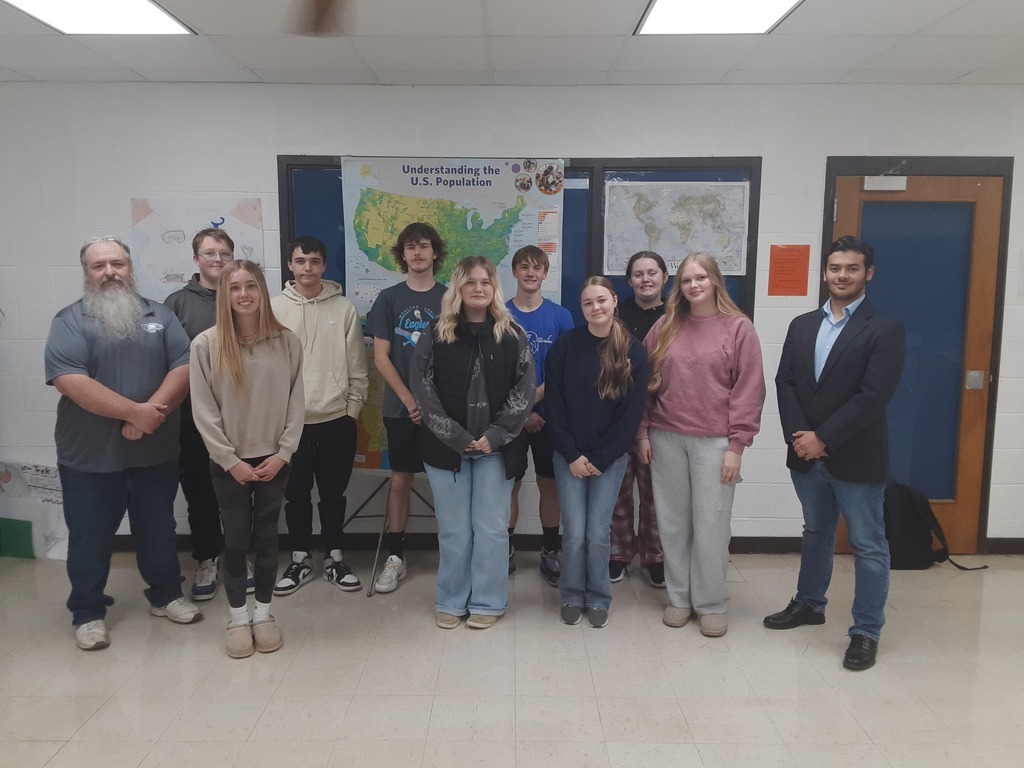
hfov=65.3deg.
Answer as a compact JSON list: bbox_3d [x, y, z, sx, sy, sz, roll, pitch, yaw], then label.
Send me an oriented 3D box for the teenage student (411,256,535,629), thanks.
[{"bbox_3d":[-0.177,0.257,3.700,0.560,1.665,0.380,0,7,-4],"label":"teenage student"}]

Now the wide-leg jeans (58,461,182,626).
[{"bbox_3d":[-1.748,0.614,3.601,0.520,0.870,0.400,-4,8,-30],"label":"wide-leg jeans"}]

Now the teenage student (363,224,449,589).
[{"bbox_3d":[-0.477,0.116,4.095,0.530,1.845,0.370,-1,7,-7],"label":"teenage student"}]

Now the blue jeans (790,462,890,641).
[{"bbox_3d":[1.412,0.611,3.464,0.420,0.910,0.360,7,9,42],"label":"blue jeans"}]

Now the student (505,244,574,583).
[{"bbox_3d":[0.102,0.155,4.202,0.470,1.745,0.370,0,7,0],"label":"student"}]

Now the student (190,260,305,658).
[{"bbox_3d":[-1.107,0.306,3.402,0.480,1.635,0.340,-2,7,-18],"label":"student"}]

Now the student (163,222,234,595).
[{"bbox_3d":[-1.467,0.141,4.026,0.520,1.805,0.370,-2,8,-19],"label":"student"}]

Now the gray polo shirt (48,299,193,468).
[{"bbox_3d":[-1.736,-0.002,3.505,0.590,0.755,0.380,-4,8,-28],"label":"gray polo shirt"}]

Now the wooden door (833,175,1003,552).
[{"bbox_3d":[2.236,-0.074,4.520,0.914,2.125,0.045,0,7,0],"label":"wooden door"}]

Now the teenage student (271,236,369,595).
[{"bbox_3d":[-1.007,0.155,4.069,0.550,1.770,0.370,-2,7,-14],"label":"teenage student"}]

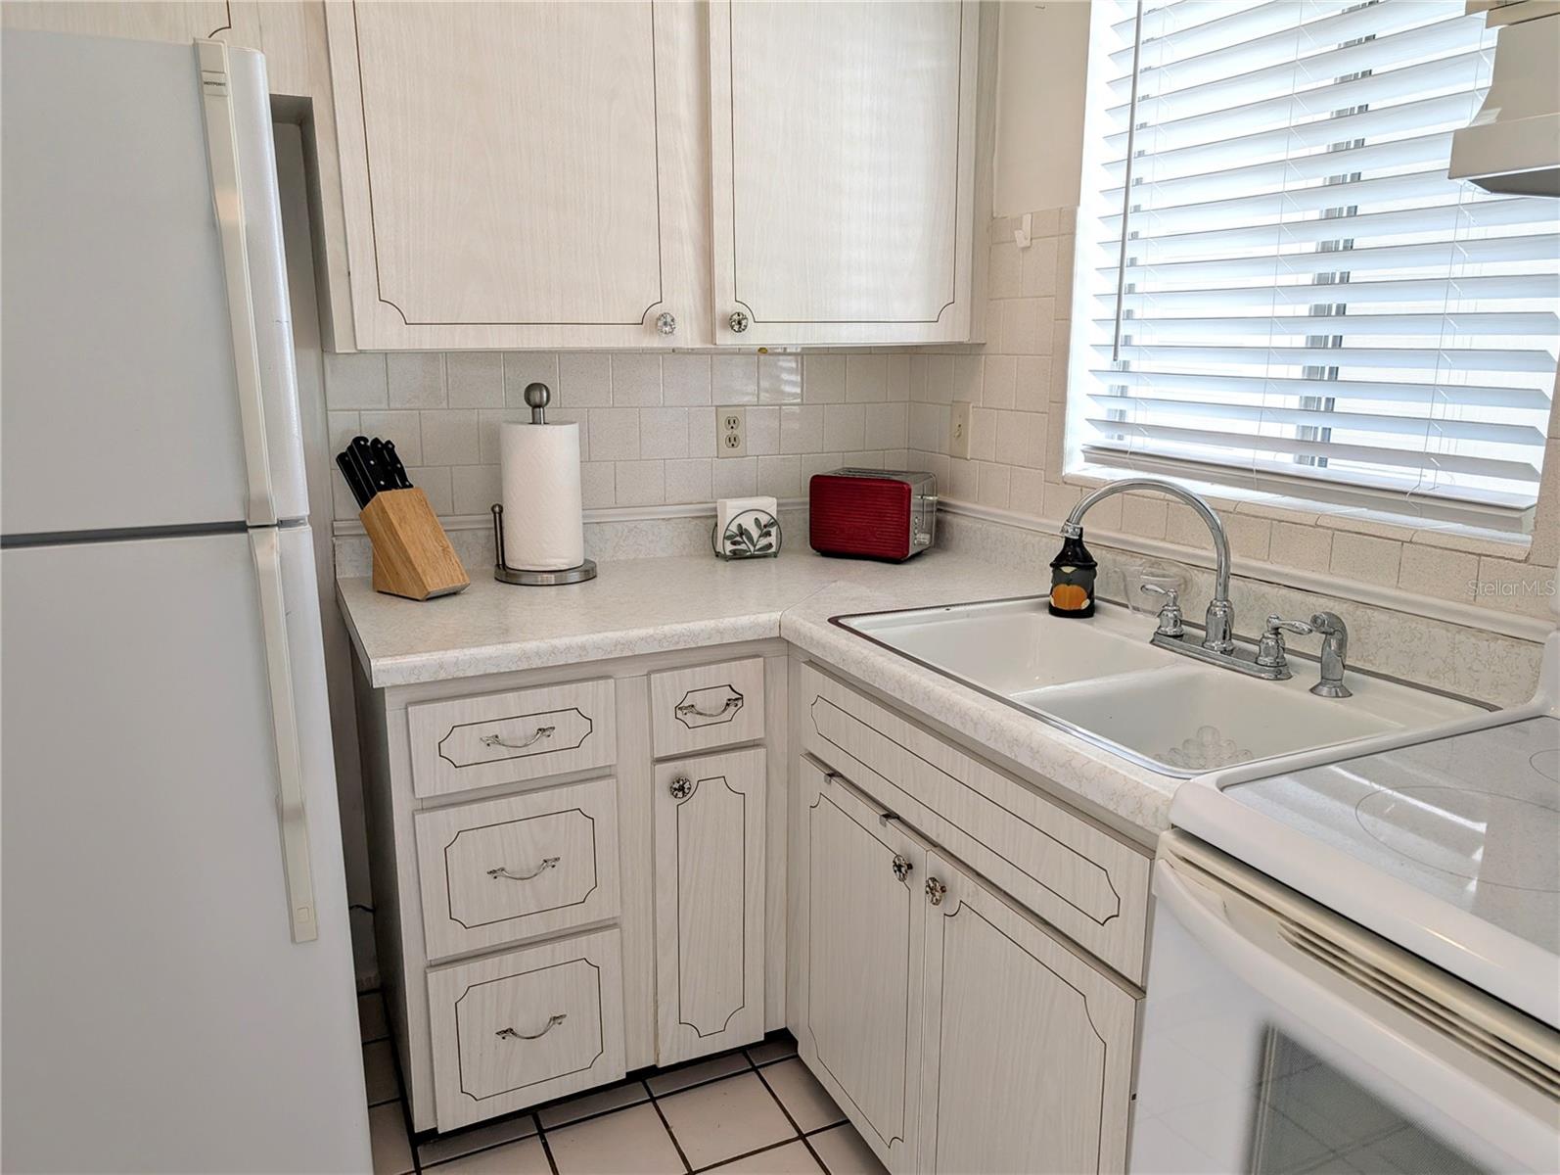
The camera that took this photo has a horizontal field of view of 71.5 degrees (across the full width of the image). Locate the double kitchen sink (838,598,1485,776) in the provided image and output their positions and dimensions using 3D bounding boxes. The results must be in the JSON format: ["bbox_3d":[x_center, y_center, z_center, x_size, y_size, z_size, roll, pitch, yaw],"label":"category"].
[{"bbox_3d":[0.504,0.193,1.607,0.539,0.191,0.805,-5,13,-25],"label":"double kitchen sink"}]

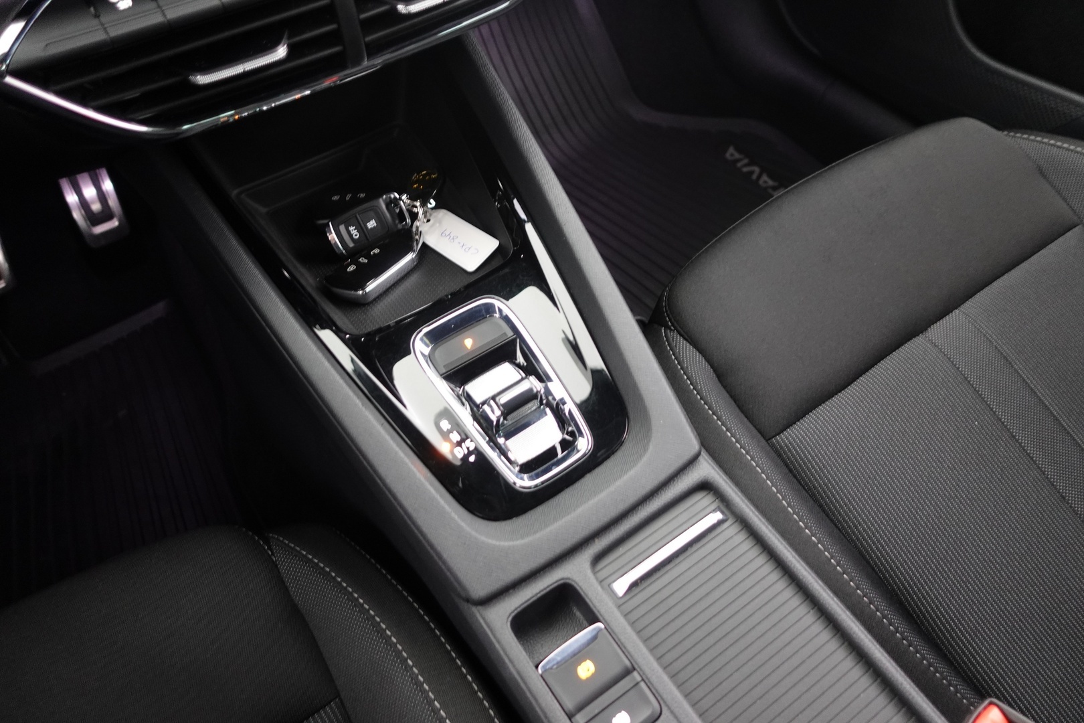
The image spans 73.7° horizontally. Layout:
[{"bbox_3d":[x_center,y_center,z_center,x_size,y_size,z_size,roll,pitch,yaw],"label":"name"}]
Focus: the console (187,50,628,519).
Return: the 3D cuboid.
[{"bbox_3d":[-0.081,-0.057,0.534,0.205,0.115,0.375,-29,72,-18],"label":"console"}]

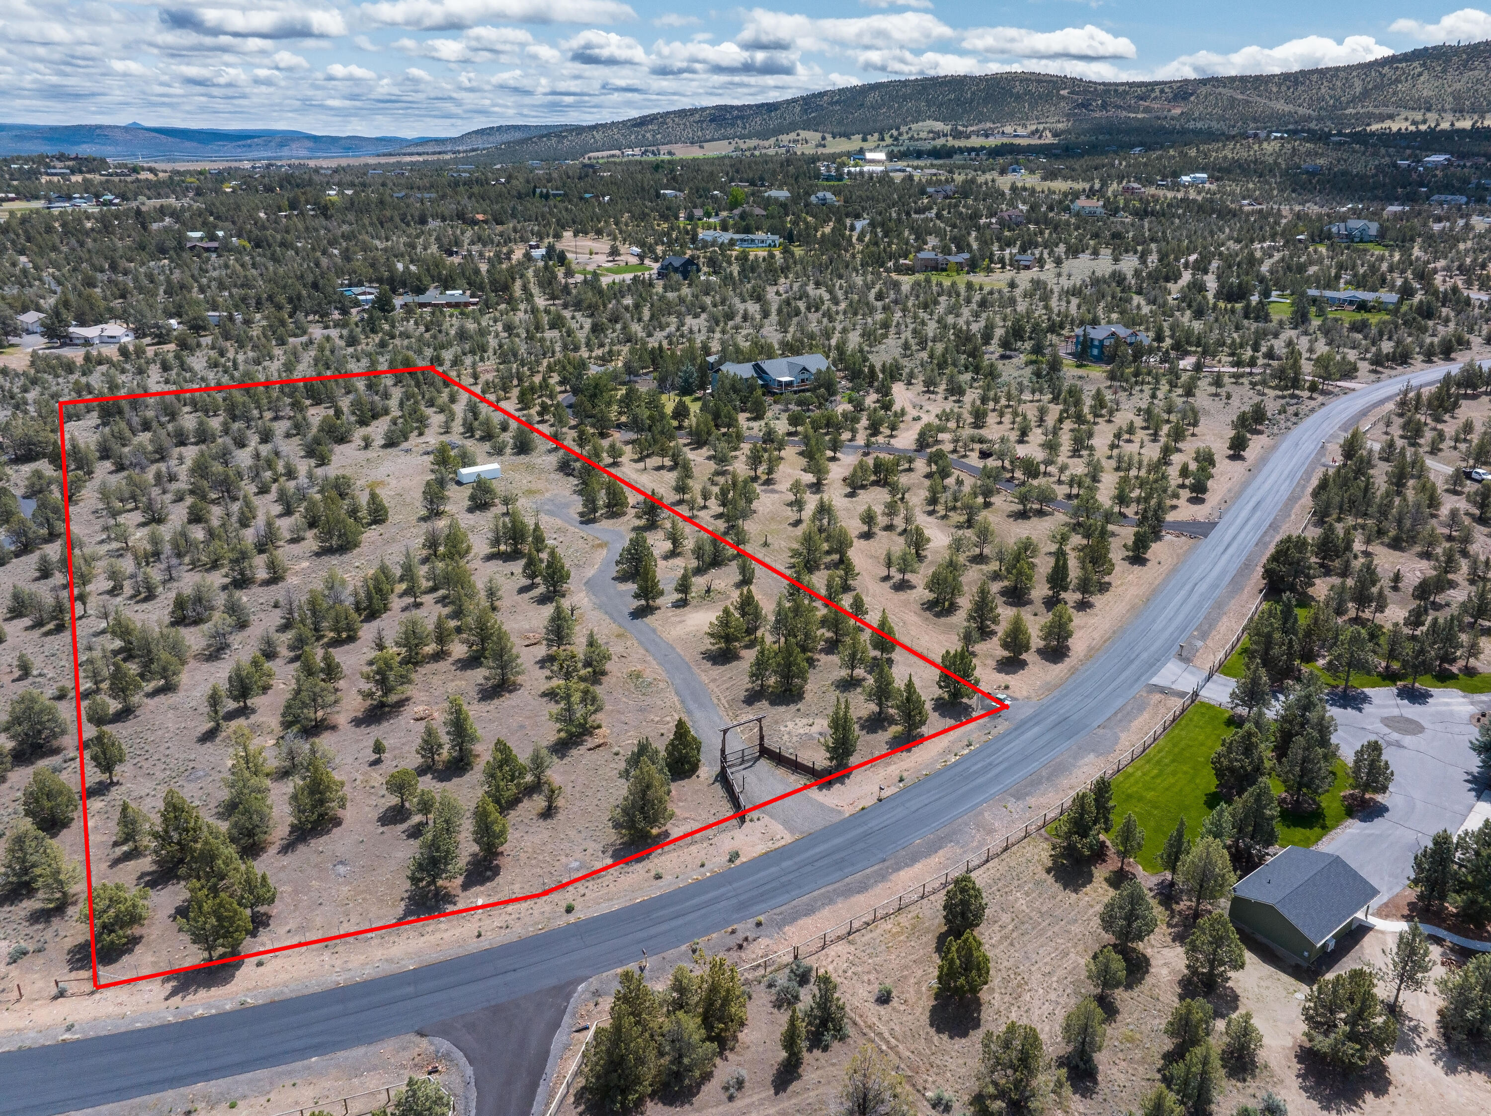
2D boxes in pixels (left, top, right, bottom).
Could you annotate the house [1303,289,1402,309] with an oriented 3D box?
[{"bbox_3d":[221.356,-94.872,377.155,30.500,5.100,11.000,13,26,29],"label":"house"}]

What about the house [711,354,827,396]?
[{"bbox_3d":[6.312,-48.579,267.548,28.000,7.300,14.500,-11,25,-26],"label":"house"}]

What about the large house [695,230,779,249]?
[{"bbox_3d":[-3.687,-158.092,514.640,38.500,6.000,12.500,5,23,11],"label":"large house"}]

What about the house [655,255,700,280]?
[{"bbox_3d":[-29.241,-124.748,443.869,13.000,8.600,12.500,19,29,39],"label":"house"}]

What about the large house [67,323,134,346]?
[{"bbox_3d":[-197.111,-68.304,315.851,16.500,4.800,9.500,1,22,2],"label":"large house"}]

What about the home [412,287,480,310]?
[{"bbox_3d":[-113.042,-97.753,390.275,24.500,5.200,14.000,0,22,1],"label":"home"}]

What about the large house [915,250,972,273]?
[{"bbox_3d":[82.990,-124.995,435.401,22.500,8.400,12.000,2,22,4],"label":"large house"}]

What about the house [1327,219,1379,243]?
[{"bbox_3d":[289.017,-155.565,492.075,22.000,9.000,13.000,10,24,23],"label":"house"}]

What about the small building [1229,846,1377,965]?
[{"bbox_3d":[45.131,27.542,83.561,9.770,3.640,7.220,-15,27,-33],"label":"small building"}]

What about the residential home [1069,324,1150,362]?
[{"bbox_3d":[104.214,-61.703,295.003,19.000,8.400,11.000,-12,25,-28],"label":"residential home"}]

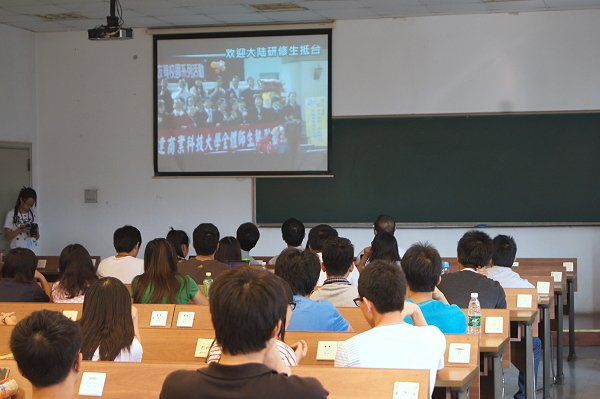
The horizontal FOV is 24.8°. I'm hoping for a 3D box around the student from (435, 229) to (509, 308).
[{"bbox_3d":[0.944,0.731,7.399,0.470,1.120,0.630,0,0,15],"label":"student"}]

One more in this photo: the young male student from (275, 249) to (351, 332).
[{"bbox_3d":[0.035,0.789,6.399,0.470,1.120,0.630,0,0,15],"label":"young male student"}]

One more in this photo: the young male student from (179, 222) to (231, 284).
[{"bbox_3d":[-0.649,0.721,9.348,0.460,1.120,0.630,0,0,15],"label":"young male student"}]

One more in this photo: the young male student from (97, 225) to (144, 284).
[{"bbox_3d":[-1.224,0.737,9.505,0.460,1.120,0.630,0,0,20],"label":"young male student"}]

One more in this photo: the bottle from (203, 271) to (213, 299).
[{"bbox_3d":[-0.579,0.572,8.654,0.064,0.218,0.064,0,0,15],"label":"bottle"}]

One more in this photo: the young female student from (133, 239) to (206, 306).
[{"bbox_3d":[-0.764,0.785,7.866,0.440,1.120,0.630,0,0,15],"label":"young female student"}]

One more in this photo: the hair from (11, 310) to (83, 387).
[{"bbox_3d":[-0.763,0.450,4.100,0.205,0.235,0.235,0,0,15],"label":"hair"}]

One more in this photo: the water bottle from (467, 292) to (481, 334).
[{"bbox_3d":[0.861,0.576,6.767,0.065,0.225,0.065,0,0,15],"label":"water bottle"}]

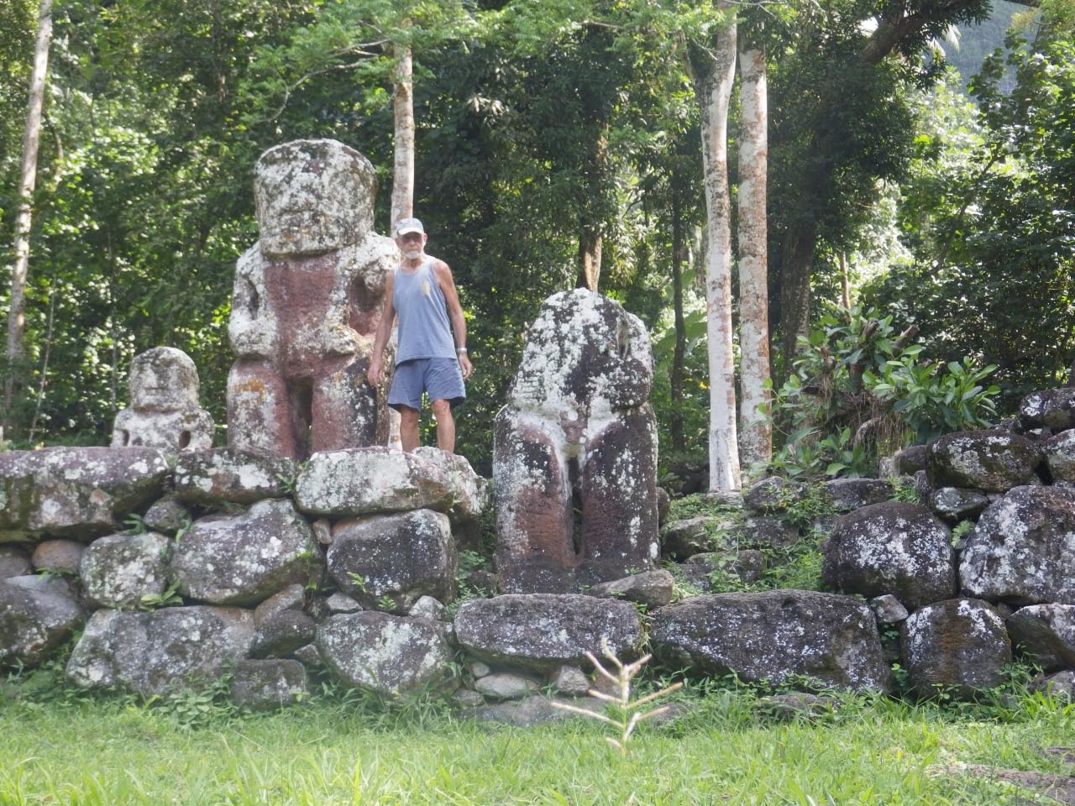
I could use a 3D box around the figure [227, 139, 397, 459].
[{"bbox_3d":[-1.566,-0.630,11.000,1.050,2.420,0.800,0,-1,13],"label":"figure"}]

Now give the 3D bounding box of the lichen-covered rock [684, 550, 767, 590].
[{"bbox_3d":[1.251,1.132,10.650,0.580,0.290,0.420,0,-1,0],"label":"lichen-covered rock"}]

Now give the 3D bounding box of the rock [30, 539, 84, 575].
[{"bbox_3d":[-3.101,0.997,10.250,0.359,0.248,0.320,0,-3,0],"label":"rock"}]

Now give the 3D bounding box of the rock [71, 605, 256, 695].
[{"bbox_3d":[-2.393,1.591,10.050,1.187,0.612,0.650,0,-1,0],"label":"rock"}]

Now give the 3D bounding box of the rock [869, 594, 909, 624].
[{"bbox_3d":[2.214,1.304,10.000,0.265,0.184,0.220,0,-3,0],"label":"rock"}]

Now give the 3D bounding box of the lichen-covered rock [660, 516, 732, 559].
[{"bbox_3d":[1.105,0.942,11.000,0.525,0.312,0.420,0,-3,0],"label":"lichen-covered rock"}]

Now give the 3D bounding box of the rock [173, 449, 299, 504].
[{"bbox_3d":[-1.931,0.474,10.100,0.800,0.380,0.600,0,-1,0],"label":"rock"}]

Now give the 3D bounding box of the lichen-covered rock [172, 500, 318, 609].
[{"bbox_3d":[-1.862,0.961,10.150,0.965,0.682,0.650,0,-1,0],"label":"lichen-covered rock"}]

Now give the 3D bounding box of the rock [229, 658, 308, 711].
[{"bbox_3d":[-1.669,1.763,9.850,0.481,0.341,0.380,0,-3,0],"label":"rock"}]

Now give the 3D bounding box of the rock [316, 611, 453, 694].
[{"bbox_3d":[-0.963,1.586,9.950,0.855,0.543,0.620,0,-3,0],"label":"rock"}]

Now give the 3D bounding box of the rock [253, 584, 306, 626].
[{"bbox_3d":[-1.596,1.252,9.820,0.330,0.270,0.320,0,-1,0],"label":"rock"}]

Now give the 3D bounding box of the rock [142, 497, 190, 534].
[{"bbox_3d":[-2.388,0.727,10.200,0.323,0.237,0.250,0,-1,0],"label":"rock"}]

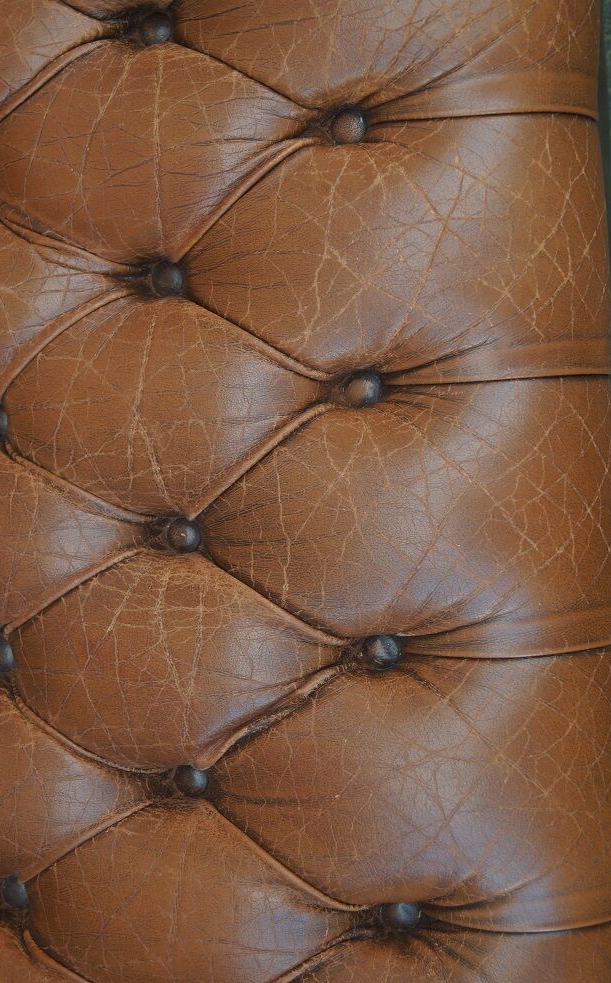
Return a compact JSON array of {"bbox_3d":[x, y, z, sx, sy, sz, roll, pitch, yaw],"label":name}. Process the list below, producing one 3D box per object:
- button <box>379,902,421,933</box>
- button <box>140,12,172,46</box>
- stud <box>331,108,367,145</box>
[{"bbox_3d":[0.052,0.233,0.900,0.020,0.009,0.020,0,90,18],"label":"button"},{"bbox_3d":[-0.086,-0.267,0.947,0.009,0.020,0.020,0,90,-67],"label":"button"},{"bbox_3d":[0.024,-0.201,0.900,0.020,0.009,0.020,0,90,18],"label":"stud"}]

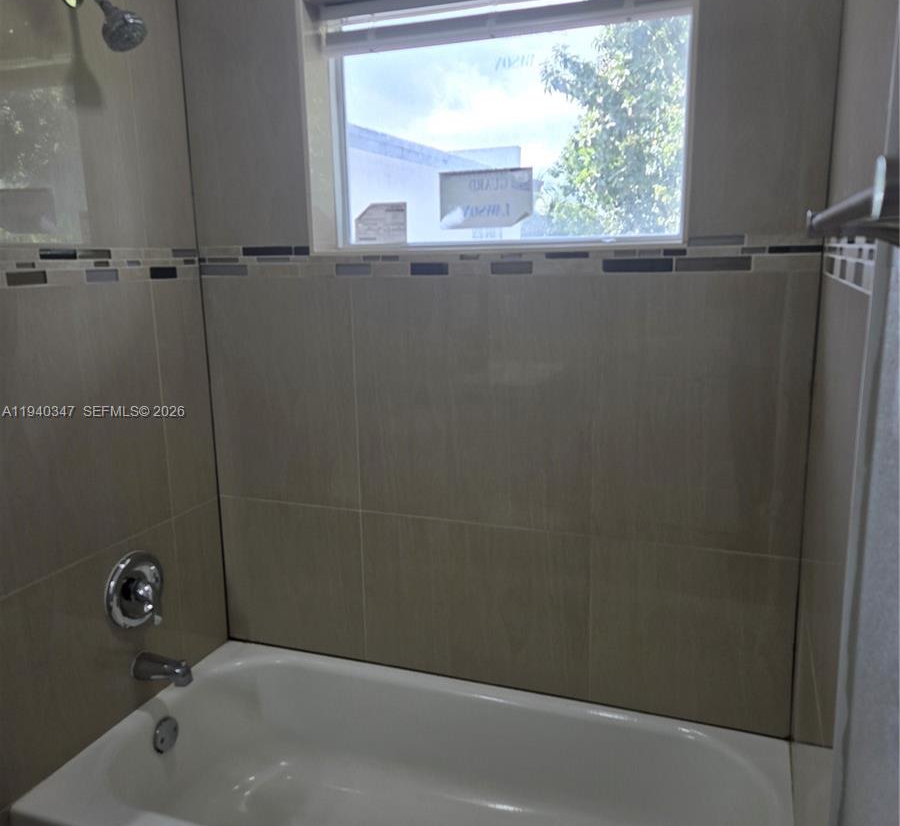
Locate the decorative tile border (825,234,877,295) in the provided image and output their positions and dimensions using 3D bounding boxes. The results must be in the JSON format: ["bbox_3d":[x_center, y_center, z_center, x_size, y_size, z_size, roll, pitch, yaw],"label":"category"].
[{"bbox_3d":[0.618,-0.256,1.242,0.013,0.097,0.770,3,12,21],"label":"decorative tile border"}]

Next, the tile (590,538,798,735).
[{"bbox_3d":[0.555,0.515,1.853,0.455,0.435,0.015,3,12,21],"label":"tile"}]

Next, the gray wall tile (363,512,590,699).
[{"bbox_3d":[0.057,0.487,2.039,0.610,0.435,0.015,3,12,21],"label":"gray wall tile"}]

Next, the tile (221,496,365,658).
[{"bbox_3d":[-0.439,0.461,2.225,0.450,0.437,0.015,3,12,21],"label":"tile"}]

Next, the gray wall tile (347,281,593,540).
[{"bbox_3d":[0.047,-0.024,1.937,0.610,0.609,0.015,3,12,21],"label":"gray wall tile"}]

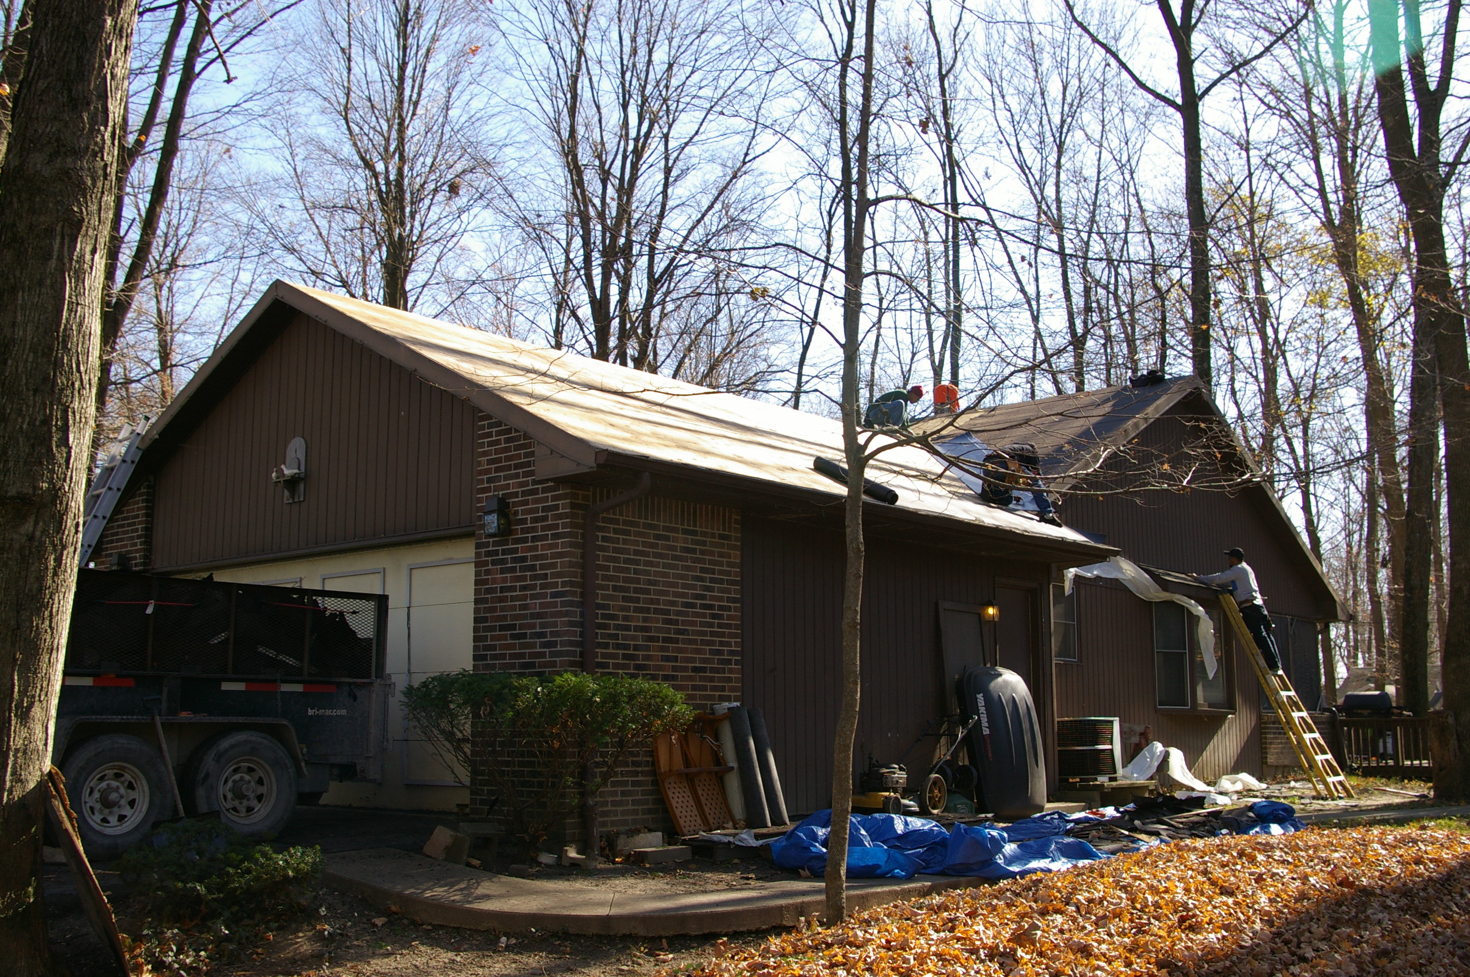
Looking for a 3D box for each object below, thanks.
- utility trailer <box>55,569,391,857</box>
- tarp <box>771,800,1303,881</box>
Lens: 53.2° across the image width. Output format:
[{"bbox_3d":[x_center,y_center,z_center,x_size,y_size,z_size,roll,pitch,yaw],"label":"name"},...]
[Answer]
[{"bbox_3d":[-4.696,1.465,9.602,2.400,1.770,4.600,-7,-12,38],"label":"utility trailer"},{"bbox_3d":[2.215,2.362,10.539,2.300,0.360,5.600,-8,-12,40],"label":"tarp"}]

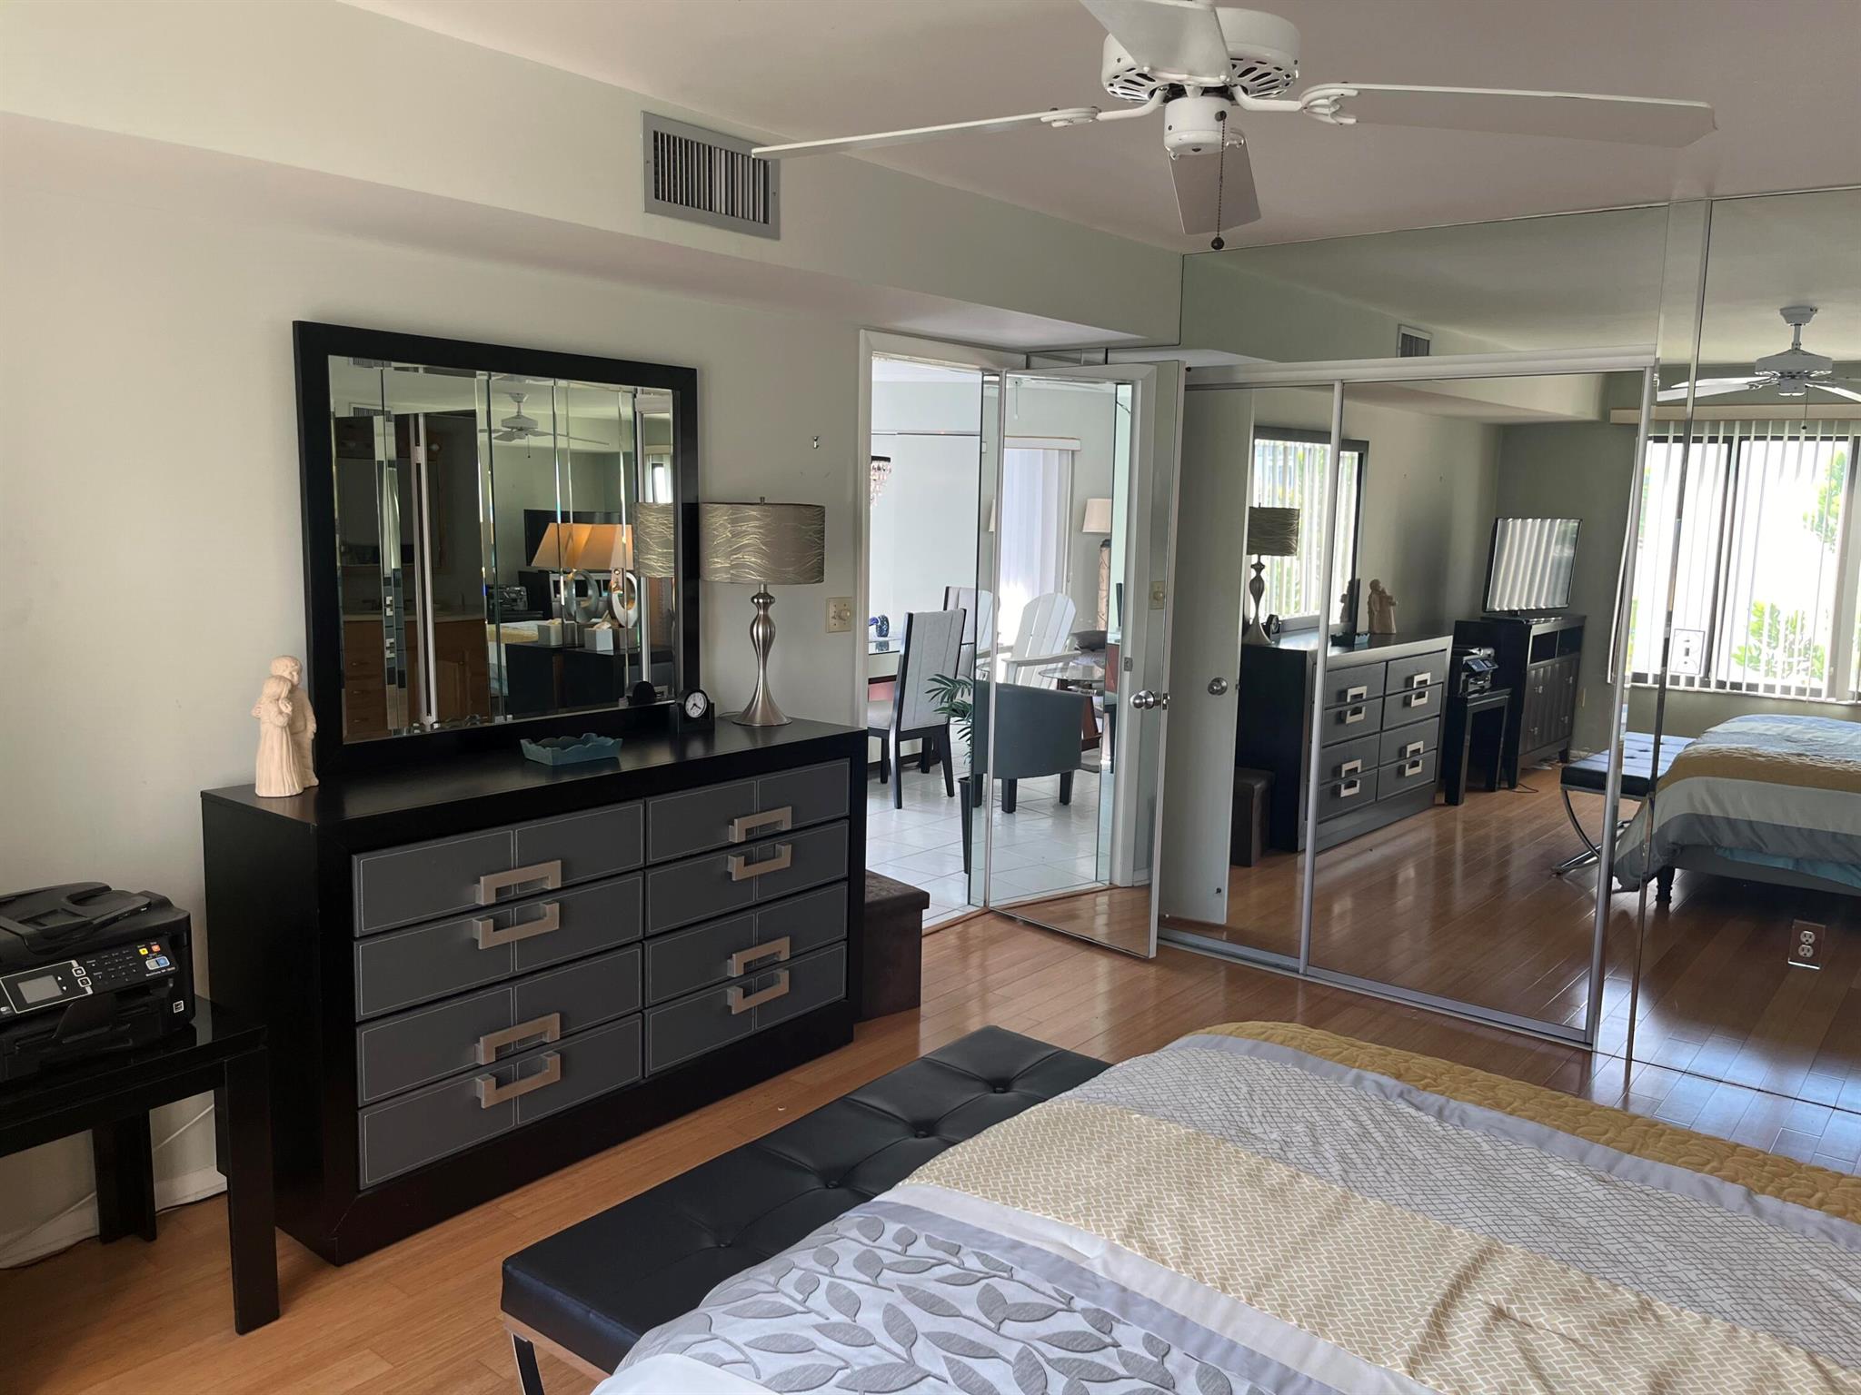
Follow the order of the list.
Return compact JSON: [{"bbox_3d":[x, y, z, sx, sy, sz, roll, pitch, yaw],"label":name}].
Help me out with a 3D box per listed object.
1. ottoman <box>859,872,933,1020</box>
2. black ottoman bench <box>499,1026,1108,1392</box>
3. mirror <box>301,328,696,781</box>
[{"bbox_3d":[-0.263,0.788,4.436,0.375,0.375,0.375,-5,10,-36],"label":"ottoman"},{"bbox_3d":[-0.091,1.025,2.472,0.430,0.450,1.260,7,10,39],"label":"black ottoman bench"},{"bbox_3d":[-1.048,-0.377,3.608,0.045,1.020,1.150,7,10,39],"label":"mirror"}]

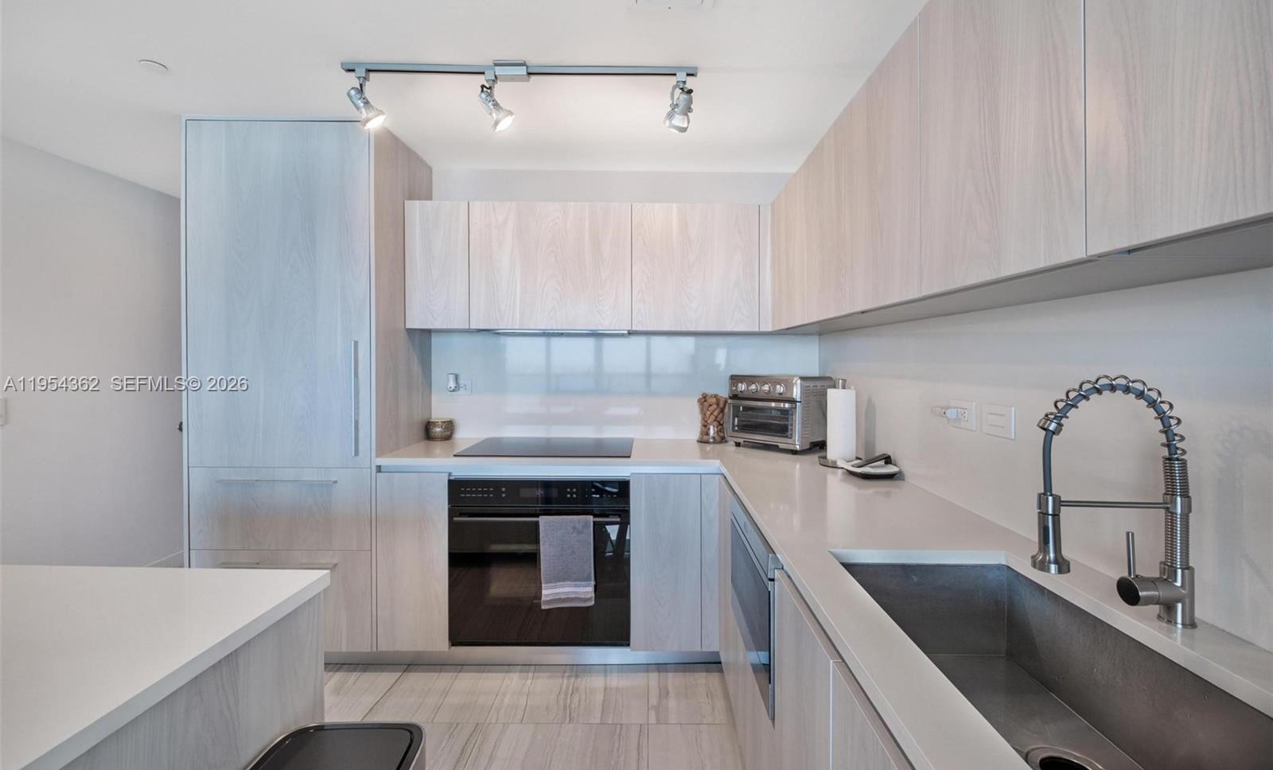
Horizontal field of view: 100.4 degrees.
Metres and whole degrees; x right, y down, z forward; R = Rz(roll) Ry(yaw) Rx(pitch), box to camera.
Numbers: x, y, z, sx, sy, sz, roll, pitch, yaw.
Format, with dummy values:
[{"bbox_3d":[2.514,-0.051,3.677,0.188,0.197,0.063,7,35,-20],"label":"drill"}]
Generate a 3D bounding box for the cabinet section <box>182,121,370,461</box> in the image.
[{"bbox_3d":[-1.499,-0.392,2.520,0.776,1.461,0.580,0,2,1],"label":"cabinet section"}]

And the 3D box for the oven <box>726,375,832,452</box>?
[{"bbox_3d":[0.699,0.128,2.585,0.330,0.345,0.395,-1,2,-42],"label":"oven"}]

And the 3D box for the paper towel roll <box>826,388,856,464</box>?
[{"bbox_3d":[0.828,0.156,2.143,0.118,0.279,0.118,0,3,1],"label":"paper towel roll"}]

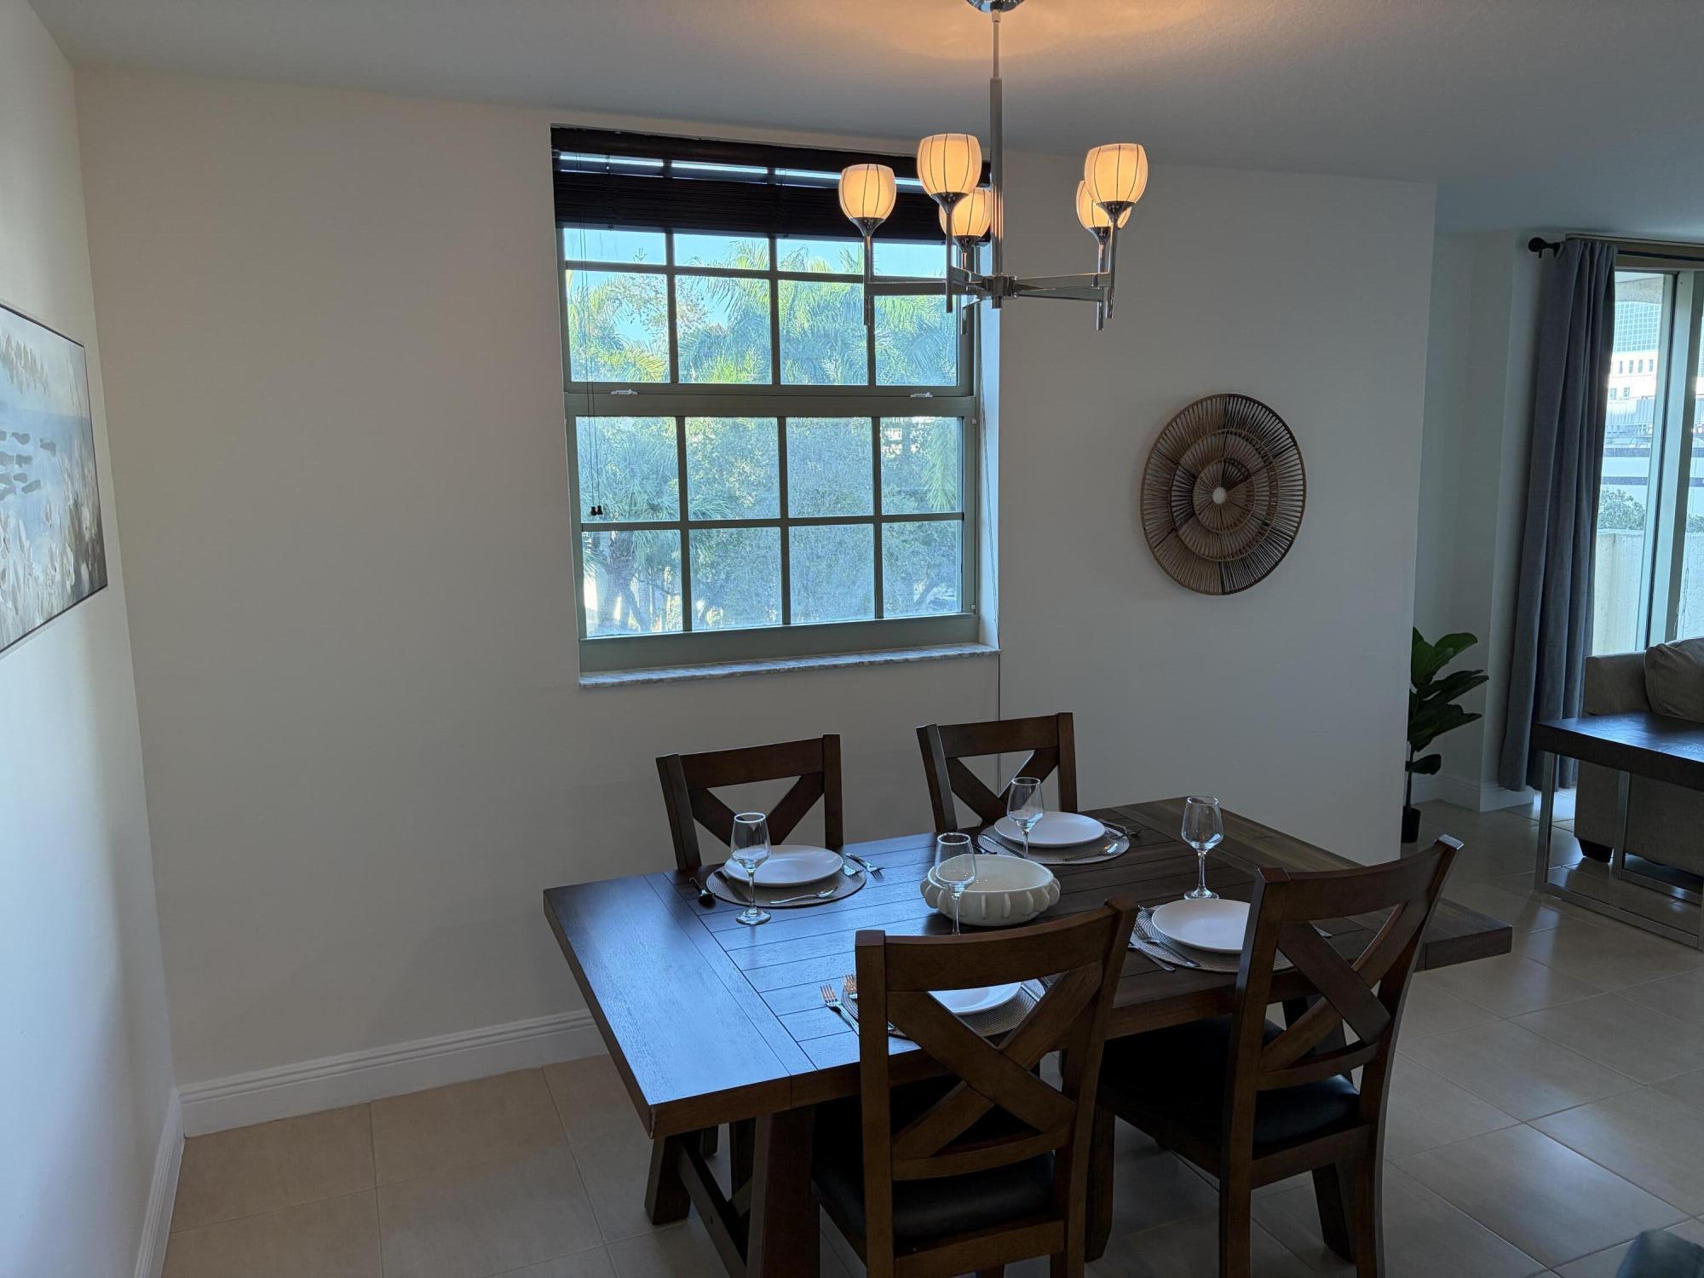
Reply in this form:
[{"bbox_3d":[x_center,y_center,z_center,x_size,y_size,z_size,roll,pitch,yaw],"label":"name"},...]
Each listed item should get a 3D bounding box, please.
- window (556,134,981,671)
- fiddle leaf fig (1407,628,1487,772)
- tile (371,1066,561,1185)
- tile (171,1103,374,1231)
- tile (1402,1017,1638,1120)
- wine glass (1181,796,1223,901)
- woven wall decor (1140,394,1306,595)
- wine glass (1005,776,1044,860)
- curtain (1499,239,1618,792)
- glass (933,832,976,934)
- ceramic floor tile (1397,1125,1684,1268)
[{"bbox_3d":[-0.217,-0.680,3.915,1.360,1.500,0.110,-4,9,-22],"label":"window"},{"bbox_3d":[2.493,0.415,5.685,0.500,0.970,0.470,-4,9,-22],"label":"fiddle leaf fig"},{"bbox_3d":[-1.029,1.300,3.426,0.457,0.010,0.457,-4,9,-22],"label":"tile"},{"bbox_3d":[-1.454,1.333,3.248,0.457,0.010,0.457,-4,9,-22],"label":"tile"},{"bbox_3d":[1.885,1.219,3.628,0.457,0.010,0.457,-4,9,-22],"label":"tile"},{"bbox_3d":[0.775,0.467,2.834,0.088,0.222,0.088,-1,8,0],"label":"wine glass"},{"bbox_3d":[1.294,-0.492,4.395,0.690,0.690,0.035,-4,9,-22],"label":"woven wall decor"},{"bbox_3d":[0.411,0.445,3.025,0.088,0.222,0.088,-1,8,0],"label":"wine glass"},{"bbox_3d":[3.266,-0.529,5.934,0.400,2.540,0.130,-4,9,-22],"label":"curtain"},{"bbox_3d":[0.208,0.511,2.593,0.088,0.222,0.088,-1,8,0],"label":"glass"},{"bbox_3d":[1.630,1.309,3.042,0.457,0.010,0.457,-4,9,-22],"label":"ceramic floor tile"}]

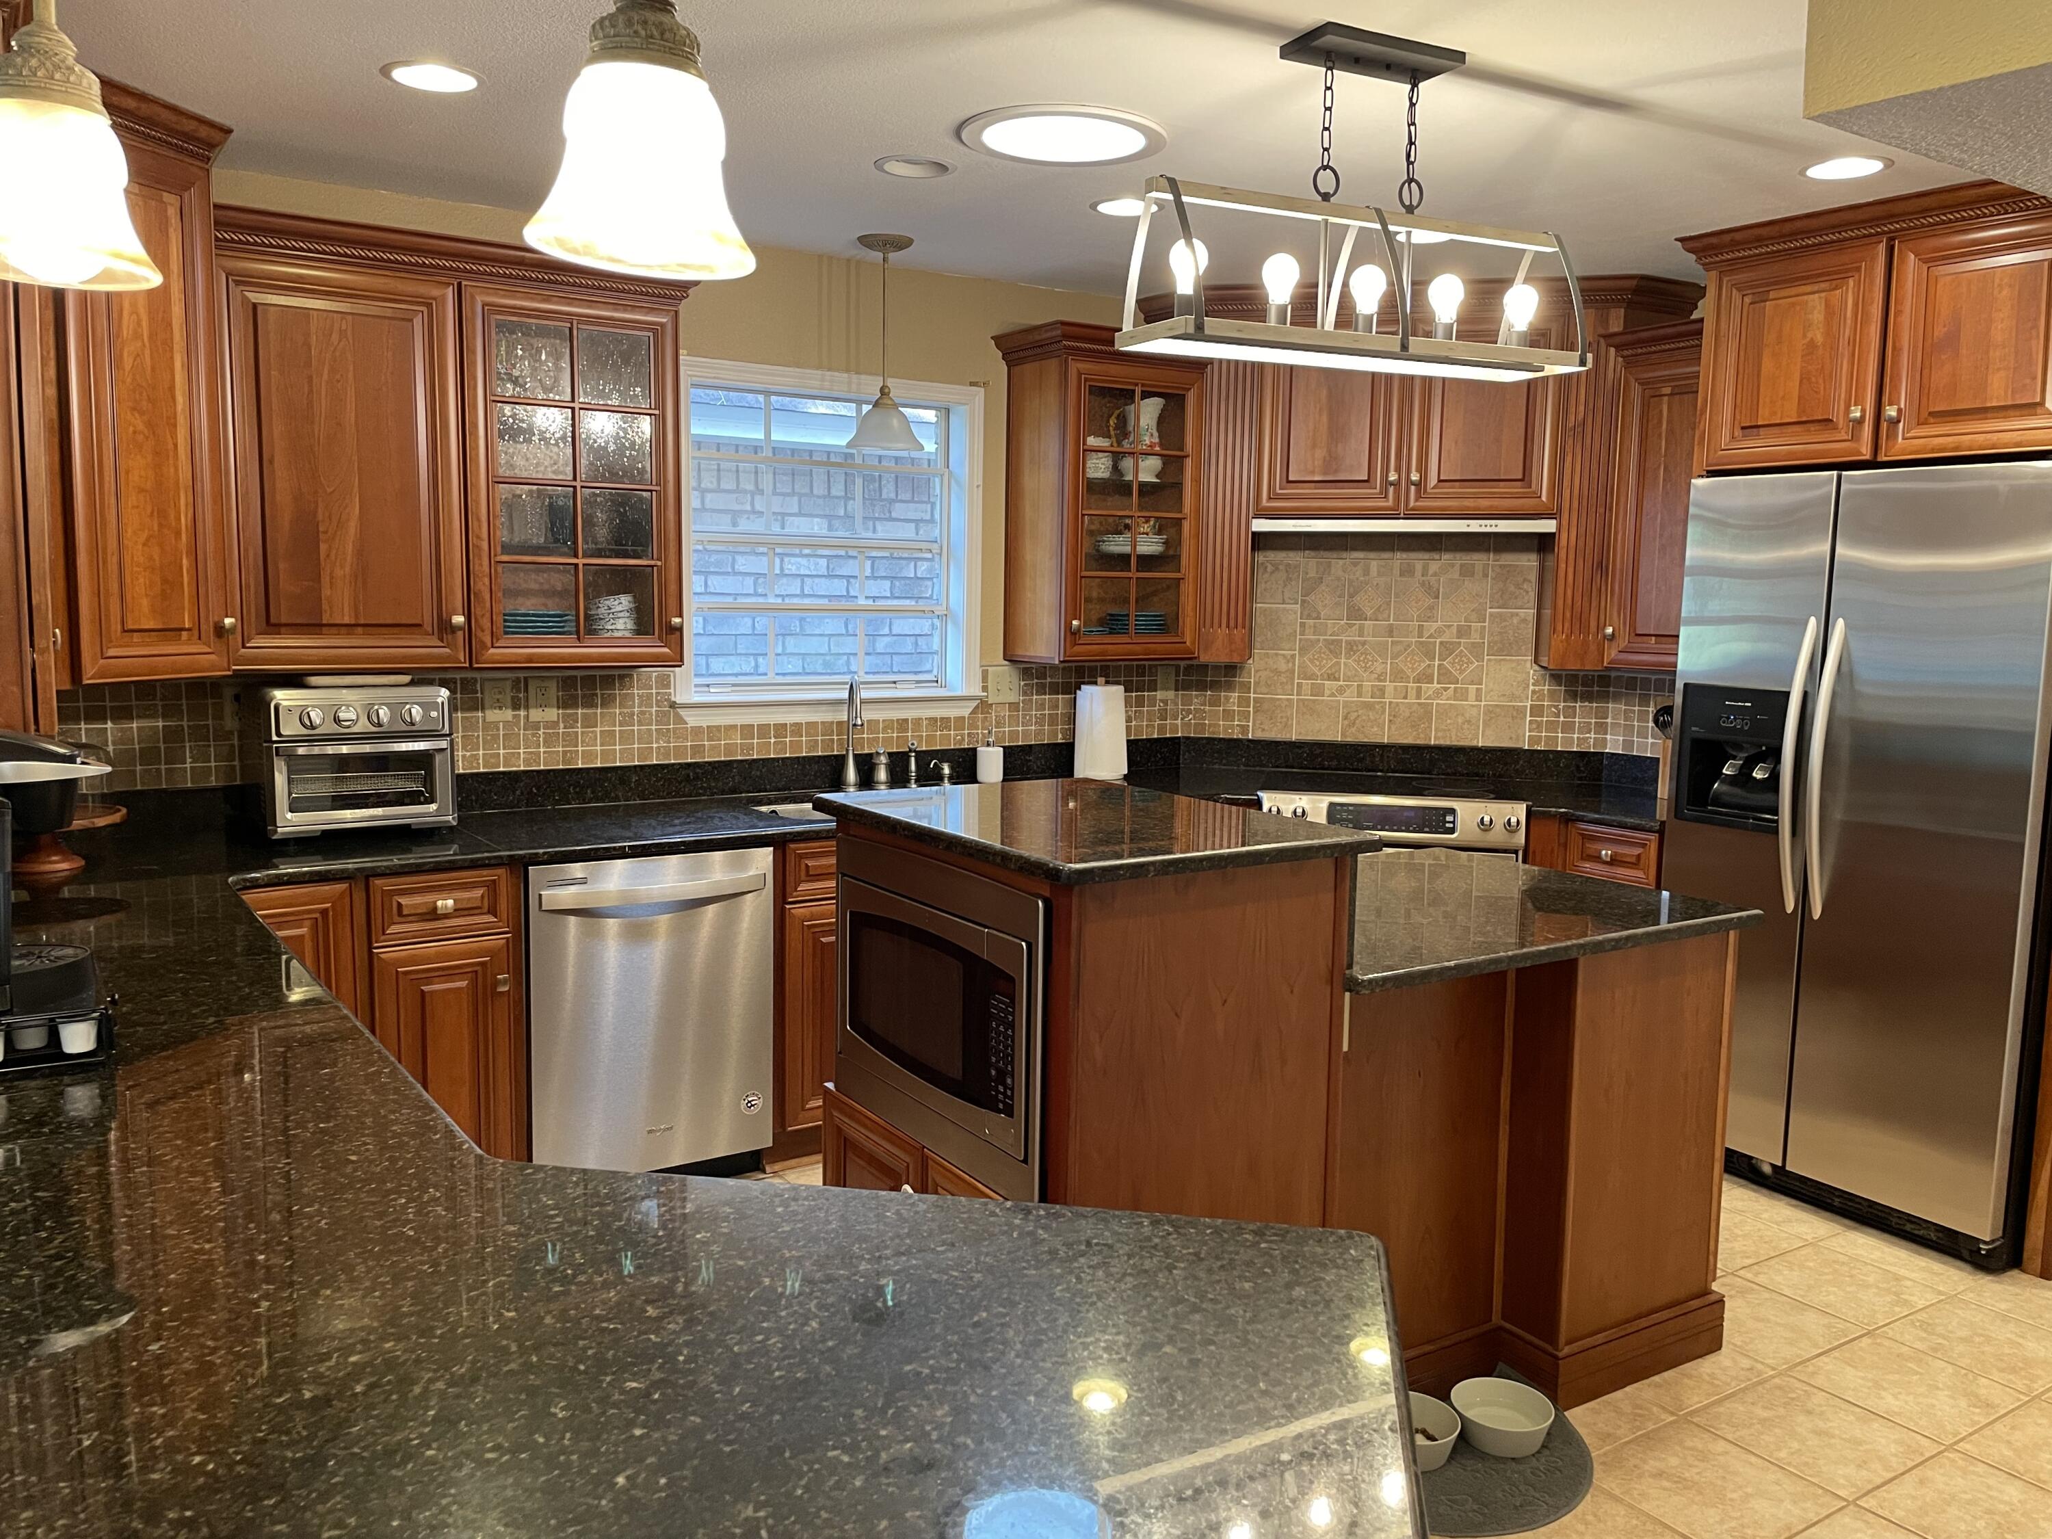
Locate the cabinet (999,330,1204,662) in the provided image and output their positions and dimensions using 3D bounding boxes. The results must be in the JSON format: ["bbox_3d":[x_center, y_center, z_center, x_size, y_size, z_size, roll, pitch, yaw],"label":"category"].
[{"bbox_3d":[0.247,-0.837,4.854,0.613,0.994,0.377,-3,8,-33],"label":"cabinet"}]

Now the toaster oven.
[{"bbox_3d":[-1.593,-0.027,3.667,0.395,0.355,0.380,-3,8,-32],"label":"toaster oven"}]

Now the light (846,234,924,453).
[{"bbox_3d":[-0.382,-1.150,4.205,0.213,0.568,0.213,1,6,0],"label":"light"}]

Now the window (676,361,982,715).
[{"bbox_3d":[-0.568,-0.646,4.530,1.000,1.000,0.130,-3,8,-32],"label":"window"}]

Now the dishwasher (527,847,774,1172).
[{"bbox_3d":[-1.048,0.609,4.000,0.609,0.859,0.613,-3,8,-33],"label":"dishwasher"}]

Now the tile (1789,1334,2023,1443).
[{"bbox_3d":[1.742,1.222,3.044,0.326,0.012,0.324,-3,8,-33],"label":"tile"}]

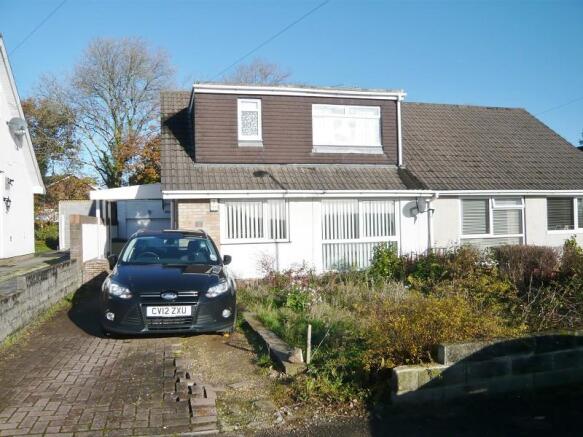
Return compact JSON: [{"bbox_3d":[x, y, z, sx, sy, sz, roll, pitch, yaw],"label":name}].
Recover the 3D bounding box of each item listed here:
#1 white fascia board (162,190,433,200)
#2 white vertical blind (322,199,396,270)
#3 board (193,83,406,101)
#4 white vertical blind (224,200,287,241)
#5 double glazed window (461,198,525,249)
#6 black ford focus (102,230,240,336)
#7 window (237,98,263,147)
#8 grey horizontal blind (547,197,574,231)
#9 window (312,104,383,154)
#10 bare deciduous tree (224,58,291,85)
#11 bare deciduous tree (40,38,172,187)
[{"bbox_3d":[0.379,-0.626,12.117,7.113,0.184,0.120,-1,-1,-12],"label":"white fascia board"},{"bbox_3d":[1.857,0.463,12.887,2.181,1.966,0.100,-1,-1,-12],"label":"white vertical blind"},{"bbox_3d":[0.379,-3.503,13.140,6.095,0.263,0.120,-1,-1,-12],"label":"board"},{"bbox_3d":[-0.920,0.058,12.281,1.639,1.028,0.100,-1,-1,-12],"label":"white vertical blind"},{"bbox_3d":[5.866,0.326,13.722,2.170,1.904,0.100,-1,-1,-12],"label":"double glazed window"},{"bbox_3d":[-2.009,0.901,7.967,1.920,1.500,4.550,-1,-2,-13],"label":"black ford focus"},{"bbox_3d":[-1.142,-2.640,12.997,0.693,1.313,0.120,-1,-1,-12],"label":"window"},{"bbox_3d":[8.169,-0.114,14.287,0.958,0.954,0.060,-1,-1,-12],"label":"grey horizontal blind"},{"bbox_3d":[1.619,-2.693,13.688,2.031,1.150,0.090,-1,-1,-12],"label":"window"},{"bbox_3d":[-2.233,-4.485,31.936,6.000,12.751,6.000,-1,-1,-12],"label":"bare deciduous tree"},{"bbox_3d":[-10.342,-4.144,26.938,7.559,12.330,7.559,-1,-1,-12],"label":"bare deciduous tree"}]

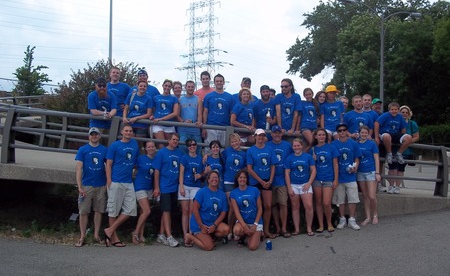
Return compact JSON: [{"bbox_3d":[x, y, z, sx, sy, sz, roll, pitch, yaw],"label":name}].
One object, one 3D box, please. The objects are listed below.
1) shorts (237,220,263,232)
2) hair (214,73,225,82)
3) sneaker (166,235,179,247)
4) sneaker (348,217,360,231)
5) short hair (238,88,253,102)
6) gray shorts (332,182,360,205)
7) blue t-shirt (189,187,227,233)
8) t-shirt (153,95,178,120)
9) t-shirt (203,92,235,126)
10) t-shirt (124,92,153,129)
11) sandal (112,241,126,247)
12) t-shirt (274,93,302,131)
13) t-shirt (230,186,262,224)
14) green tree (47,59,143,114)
[{"bbox_3d":[0.345,1.240,6.600,0.370,0.230,0.340,1,-1,-2],"label":"shorts"},{"bbox_3d":[-0.099,-1.075,8.400,0.170,0.150,0.200,1,-1,-1],"label":"hair"},{"bbox_3d":[-0.792,1.569,7.100,0.110,0.120,0.290,1,-1,-27],"label":"sneaker"},{"bbox_3d":[2.157,1.441,7.800,0.110,0.130,0.290,1,-1,-10],"label":"sneaker"},{"bbox_3d":[0.361,-0.761,8.250,0.230,0.250,0.230,1,-1,-2],"label":"short hair"},{"bbox_3d":[2.073,0.923,8.000,0.460,0.470,0.310,1,0,7],"label":"gray shorts"},{"bbox_3d":[-0.222,1.061,6.850,0.510,0.640,0.360,1,0,-21],"label":"blue t-shirt"},{"bbox_3d":[-1.040,-0.485,8.250,0.440,0.550,0.270,1,-1,-6],"label":"t-shirt"},{"bbox_3d":[-0.112,-0.510,8.100,0.530,0.640,0.280,1,-1,-1],"label":"t-shirt"},{"bbox_3d":[-1.510,-0.482,8.200,0.470,0.620,0.310,1,-1,-5],"label":"t-shirt"},{"bbox_3d":[-1.580,1.595,7.000,0.270,0.060,0.100,0,-1,44],"label":"sandal"},{"bbox_3d":[1.112,-0.447,8.200,0.490,0.670,0.300,1,0,9],"label":"t-shirt"},{"bbox_3d":[0.311,0.954,6.620,0.460,0.540,0.280,1,-1,-2],"label":"t-shirt"},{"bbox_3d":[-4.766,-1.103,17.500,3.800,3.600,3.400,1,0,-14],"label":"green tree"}]

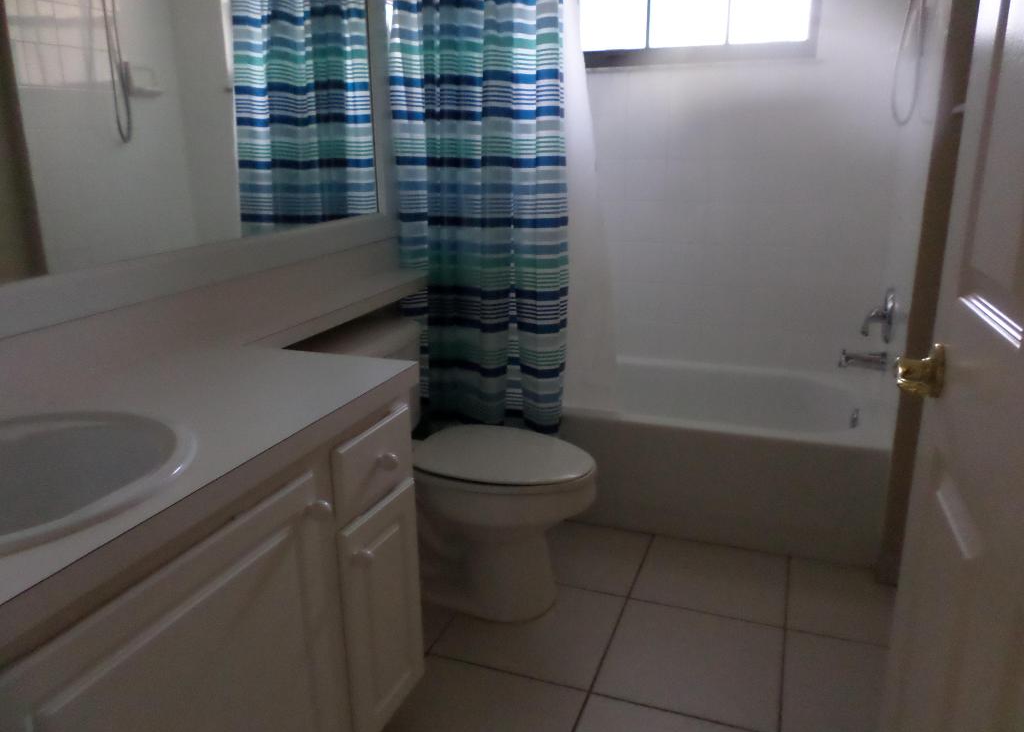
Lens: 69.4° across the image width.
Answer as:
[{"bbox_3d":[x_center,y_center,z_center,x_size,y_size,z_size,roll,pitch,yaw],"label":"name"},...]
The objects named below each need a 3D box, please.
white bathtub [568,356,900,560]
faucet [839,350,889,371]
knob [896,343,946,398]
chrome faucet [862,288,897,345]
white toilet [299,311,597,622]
[{"bbox_3d":[0.471,0.252,2.692,1.520,0.376,0.730,5,18,21],"label":"white bathtub"},{"bbox_3d":[1.104,-0.017,2.334,0.134,0.060,0.055,5,18,21],"label":"faucet"},{"bbox_3d":[0.499,0.004,0.914,0.055,0.064,0.064,4,17,18],"label":"knob"},{"bbox_3d":[1.132,-0.154,2.297,0.080,0.160,0.150,5,18,21],"label":"chrome faucet"},{"bbox_3d":[-0.150,0.279,2.040,0.760,0.720,0.450,5,18,21],"label":"white toilet"}]

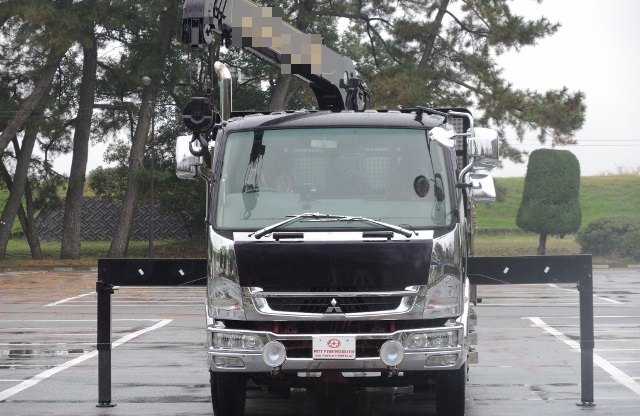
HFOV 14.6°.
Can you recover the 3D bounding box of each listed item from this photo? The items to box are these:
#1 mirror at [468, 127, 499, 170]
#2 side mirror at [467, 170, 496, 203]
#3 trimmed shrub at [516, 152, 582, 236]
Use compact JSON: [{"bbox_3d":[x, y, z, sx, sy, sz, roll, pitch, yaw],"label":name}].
[{"bbox_3d":[1.290,-0.470,19.700,0.220,0.335,0.140,0,0,-10],"label":"mirror"},{"bbox_3d":[1.283,-0.170,19.700,0.205,0.245,0.130,0,0,-10],"label":"side mirror"},{"bbox_3d":[8.091,-0.546,88.000,2.300,3.080,2.300,0,0,3],"label":"trimmed shrub"}]

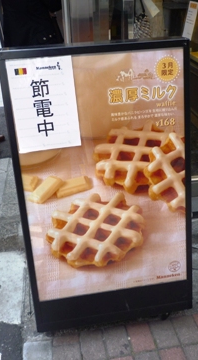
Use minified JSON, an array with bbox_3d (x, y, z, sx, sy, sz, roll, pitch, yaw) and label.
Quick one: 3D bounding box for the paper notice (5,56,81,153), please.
[{"bbox_3d":[-0.179,-0.247,1.145,0.210,0.297,0.008,-7,15,-6],"label":"paper notice"}]

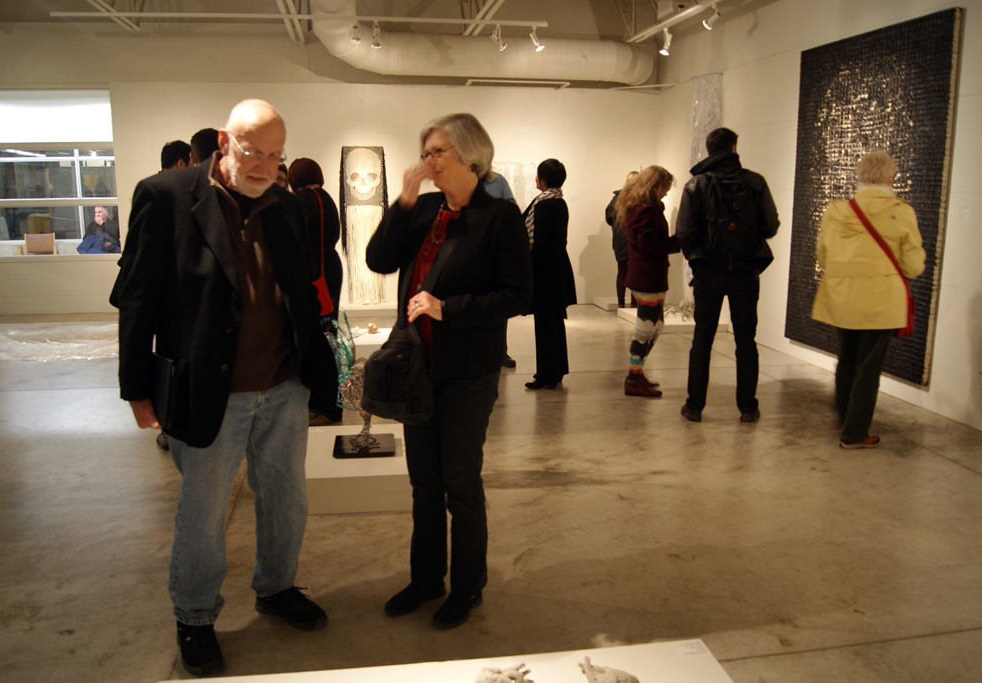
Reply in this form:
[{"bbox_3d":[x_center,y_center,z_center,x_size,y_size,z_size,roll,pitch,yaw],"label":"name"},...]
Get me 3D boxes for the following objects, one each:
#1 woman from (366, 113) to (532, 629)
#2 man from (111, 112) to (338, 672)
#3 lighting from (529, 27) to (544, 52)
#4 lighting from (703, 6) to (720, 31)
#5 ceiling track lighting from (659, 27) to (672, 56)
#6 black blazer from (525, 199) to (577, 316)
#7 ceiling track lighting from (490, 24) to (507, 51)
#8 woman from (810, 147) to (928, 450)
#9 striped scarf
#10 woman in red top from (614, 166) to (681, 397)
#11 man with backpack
[{"bbox_3d":[-0.136,0.115,2.571,0.460,1.697,0.420,11,16,44],"label":"woman"},{"bbox_3d":[-0.805,0.139,2.403,0.600,1.715,0.450,-8,14,-36],"label":"man"},{"bbox_3d":[0.410,-2.697,6.848,0.120,0.230,0.100,1,11,6],"label":"lighting"},{"bbox_3d":[1.741,-2.555,6.065,0.120,0.200,0.100,-1,11,-6],"label":"lighting"},{"bbox_3d":[1.565,-2.691,6.889,0.100,0.250,0.100,-2,11,-11],"label":"ceiling track lighting"},{"bbox_3d":[0.420,-0.629,5.614,0.360,0.860,0.450,2,11,11],"label":"black blazer"},{"bbox_3d":[0.066,-2.692,6.803,0.150,0.230,0.100,1,11,6],"label":"ceiling track lighting"},{"bbox_3d":[2.168,-0.233,4.394,0.570,1.671,0.400,7,13,33],"label":"woman"},{"bbox_3d":[0.387,-0.919,5.557,0.270,0.420,0.260,2,11,11],"label":"striped scarf"},{"bbox_3d":[1.128,-0.437,5.562,0.460,1.619,0.420,3,11,13],"label":"woman in red top"},{"bbox_3d":[1.479,-0.400,4.818,0.630,1.836,0.400,3,12,14],"label":"man with backpack"}]

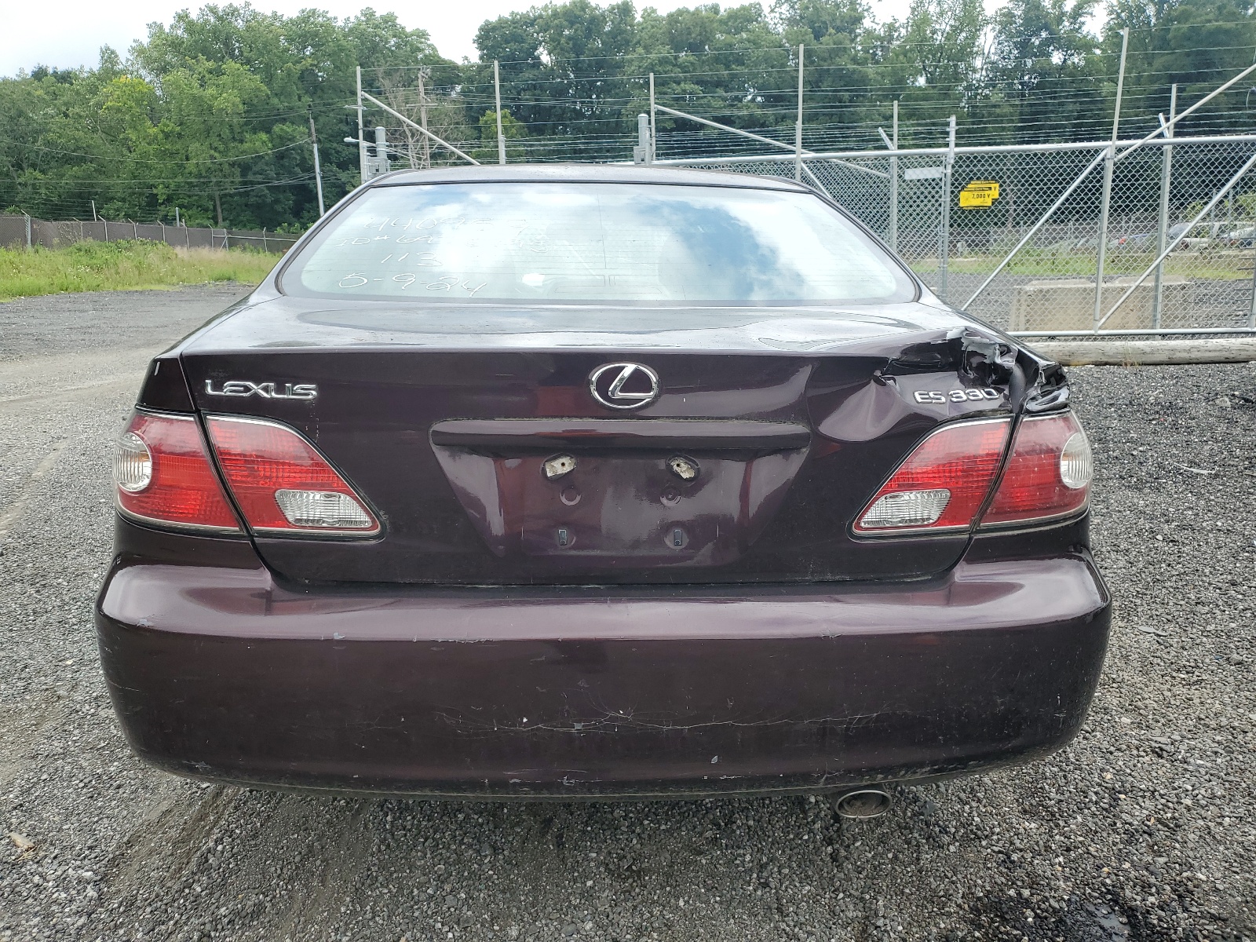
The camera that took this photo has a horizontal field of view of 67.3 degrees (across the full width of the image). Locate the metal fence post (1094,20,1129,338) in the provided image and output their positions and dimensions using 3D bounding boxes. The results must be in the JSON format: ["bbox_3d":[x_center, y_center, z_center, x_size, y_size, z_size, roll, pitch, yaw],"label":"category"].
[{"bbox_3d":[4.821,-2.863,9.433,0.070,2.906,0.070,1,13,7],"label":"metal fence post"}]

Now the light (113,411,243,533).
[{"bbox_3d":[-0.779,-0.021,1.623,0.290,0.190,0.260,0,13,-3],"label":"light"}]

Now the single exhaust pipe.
[{"bbox_3d":[0.379,0.527,1.638,0.092,0.062,0.180,0,13,-3],"label":"single exhaust pipe"}]

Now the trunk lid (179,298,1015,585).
[{"bbox_3d":[-0.036,-0.095,1.737,1.400,0.410,0.680,0,13,-3],"label":"trunk lid"}]

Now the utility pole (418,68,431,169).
[{"bbox_3d":[-11.382,-16.621,53.530,0.280,11.667,0.280,-1,13,0],"label":"utility pole"}]

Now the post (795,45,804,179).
[{"bbox_3d":[1.776,-2.882,9.820,0.060,2.906,0.060,1,13,7],"label":"post"}]

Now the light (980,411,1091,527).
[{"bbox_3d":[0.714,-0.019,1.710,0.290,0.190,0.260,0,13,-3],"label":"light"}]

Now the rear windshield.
[{"bbox_3d":[-0.068,-0.552,2.298,1.380,0.130,0.739,0,38,-3],"label":"rear windshield"}]

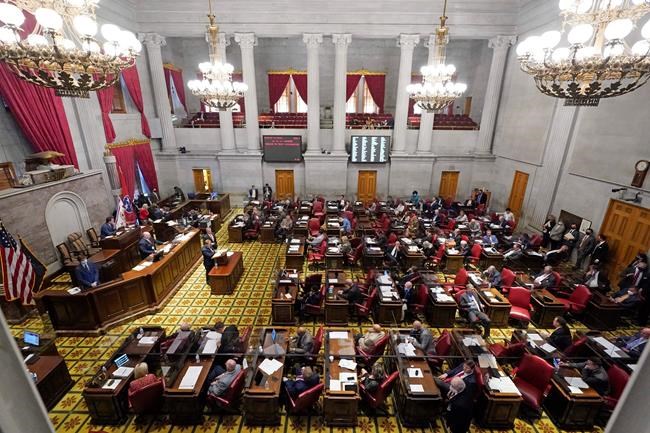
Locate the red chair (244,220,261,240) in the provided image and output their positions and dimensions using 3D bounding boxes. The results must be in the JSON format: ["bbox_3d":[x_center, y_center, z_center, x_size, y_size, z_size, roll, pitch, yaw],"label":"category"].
[{"bbox_3d":[-3.563,0.706,14.424,0.660,1.030,0.640,0,18,0],"label":"red chair"}]

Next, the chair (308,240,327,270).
[{"bbox_3d":[-0.305,1.573,11.998,0.690,1.080,0.670,1,18,3],"label":"chair"}]

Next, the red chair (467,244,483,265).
[{"bbox_3d":[5.963,1.682,11.730,0.690,1.080,0.670,0,18,1],"label":"red chair"}]

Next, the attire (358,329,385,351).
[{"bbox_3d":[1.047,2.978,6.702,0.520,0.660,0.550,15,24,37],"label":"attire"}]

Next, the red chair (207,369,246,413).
[{"bbox_3d":[-1.945,3.522,5.837,0.670,1.060,0.630,7,20,18],"label":"red chair"}]

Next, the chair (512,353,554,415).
[{"bbox_3d":[4.305,3.555,6.059,0.670,1.080,0.690,16,24,40],"label":"chair"}]

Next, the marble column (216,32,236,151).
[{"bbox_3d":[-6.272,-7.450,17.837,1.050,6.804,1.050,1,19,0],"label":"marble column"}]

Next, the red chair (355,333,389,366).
[{"bbox_3d":[1.072,3.187,6.815,0.640,1.030,0.660,-15,23,-38],"label":"red chair"}]

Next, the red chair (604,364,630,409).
[{"bbox_3d":[5.605,3.584,5.800,0.670,1.060,0.630,1,19,3],"label":"red chair"}]

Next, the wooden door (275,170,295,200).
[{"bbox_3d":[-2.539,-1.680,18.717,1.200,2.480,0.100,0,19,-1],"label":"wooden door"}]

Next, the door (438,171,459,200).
[{"bbox_3d":[8.577,-1.869,20.026,1.160,2.504,0.120,0,18,0],"label":"door"}]

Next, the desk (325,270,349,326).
[{"bbox_3d":[0.351,2.535,9.273,0.690,0.790,1.920,0,19,-1],"label":"desk"}]

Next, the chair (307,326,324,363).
[{"bbox_3d":[-0.387,3.192,6.839,0.660,1.080,0.600,-1,19,-5],"label":"chair"}]

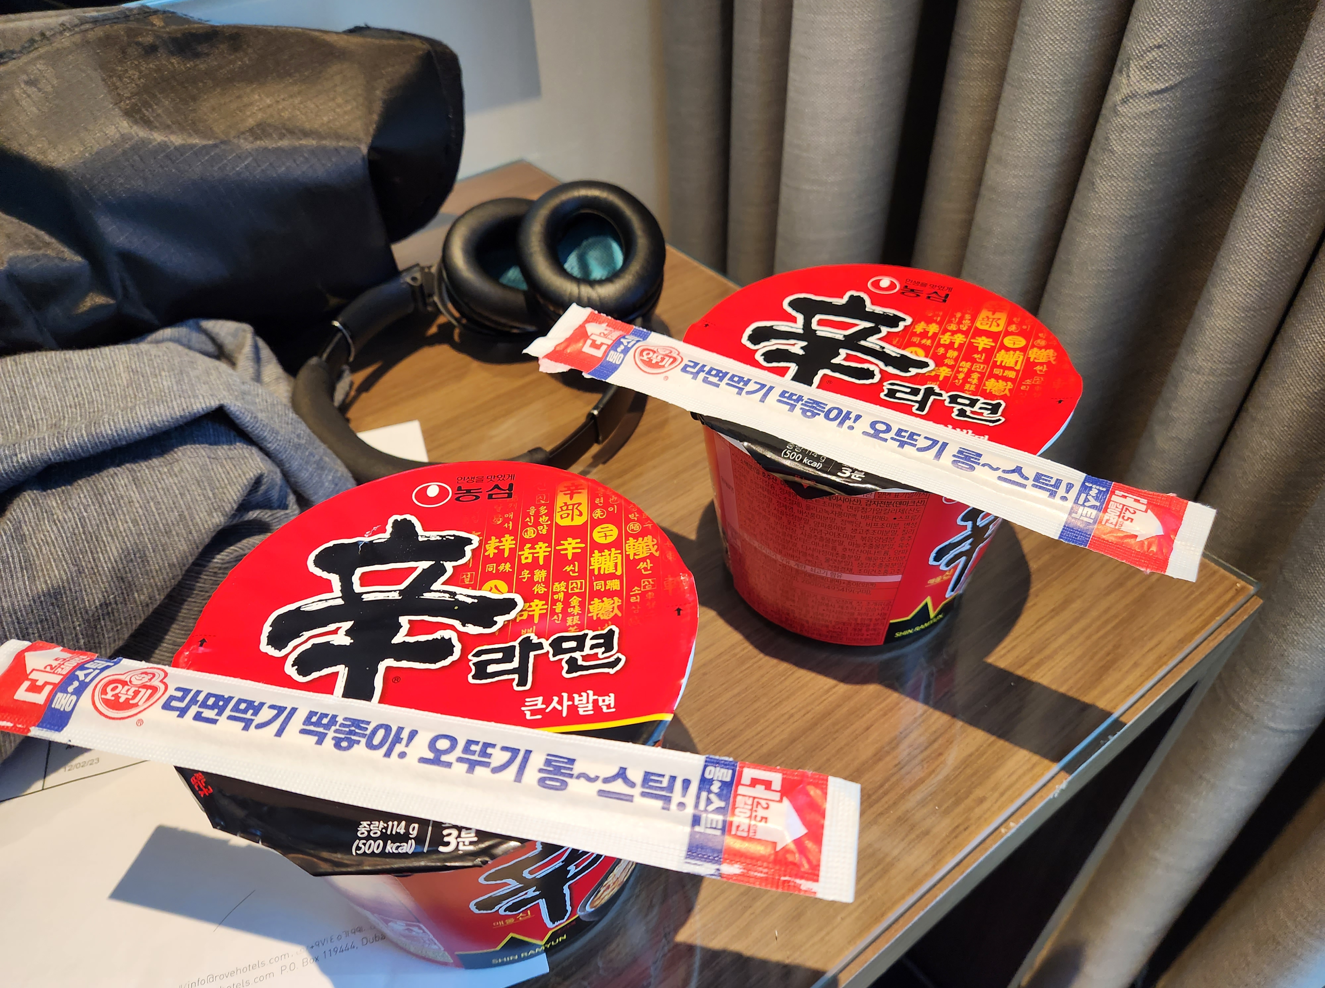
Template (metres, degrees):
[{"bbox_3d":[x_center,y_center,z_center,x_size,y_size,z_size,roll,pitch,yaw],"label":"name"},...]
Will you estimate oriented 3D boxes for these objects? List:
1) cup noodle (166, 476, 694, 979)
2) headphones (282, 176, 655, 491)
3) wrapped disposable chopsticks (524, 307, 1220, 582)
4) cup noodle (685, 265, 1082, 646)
[{"bbox_3d":[-0.059,0.076,0.279,0.146,0.105,0.146,-4,43,0],"label":"cup noodle"},{"bbox_3d":[-0.088,-0.104,0.497,0.183,0.070,0.238,13,46,17],"label":"headphones"},{"bbox_3d":[0.054,-0.025,0.296,0.233,0.009,0.032,21,49,24],"label":"wrapped disposable chopsticks"},{"bbox_3d":[0.079,-0.011,0.361,0.146,0.105,0.146,-2,43,2],"label":"cup noodle"}]

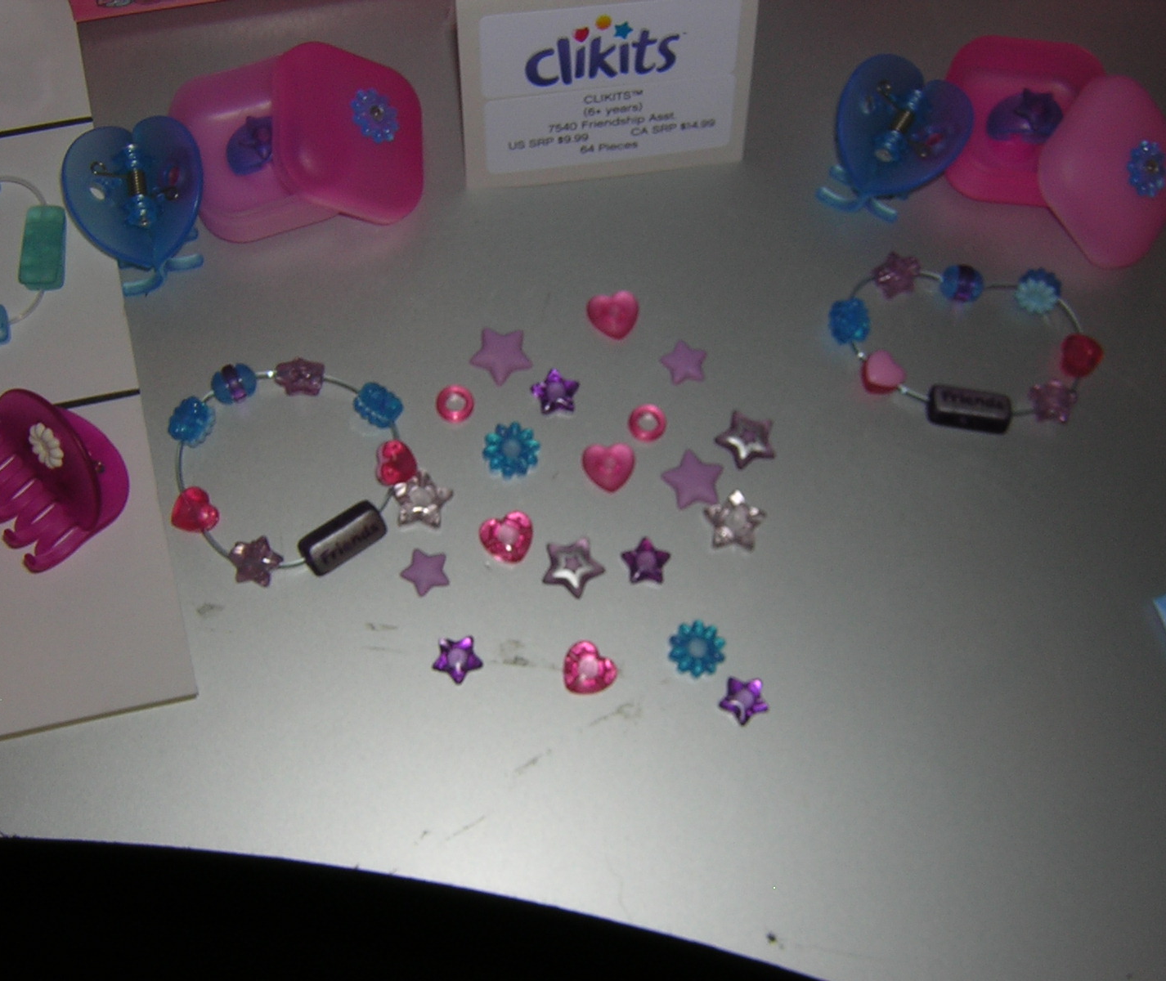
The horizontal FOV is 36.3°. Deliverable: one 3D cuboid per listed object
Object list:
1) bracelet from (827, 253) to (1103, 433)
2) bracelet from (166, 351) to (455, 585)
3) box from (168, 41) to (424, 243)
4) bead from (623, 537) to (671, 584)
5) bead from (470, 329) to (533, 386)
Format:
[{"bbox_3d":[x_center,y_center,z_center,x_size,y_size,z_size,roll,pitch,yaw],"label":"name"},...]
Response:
[{"bbox_3d":[0.105,-0.040,0.487,0.076,0.011,0.046,8,76,-1],"label":"bracelet"},{"bbox_3d":[-0.072,-0.005,0.462,0.070,0.012,0.056,0,76,-2],"label":"bracelet"},{"bbox_3d":[-0.077,-0.096,0.480,0.067,0.032,0.044,-7,76,-5],"label":"box"},{"bbox_3d":[0.017,0.018,0.462,0.013,0.005,0.012,1,76,-2],"label":"bead"},{"bbox_3d":[-0.022,-0.036,0.475,0.016,0.004,0.015,3,76,-1],"label":"bead"}]

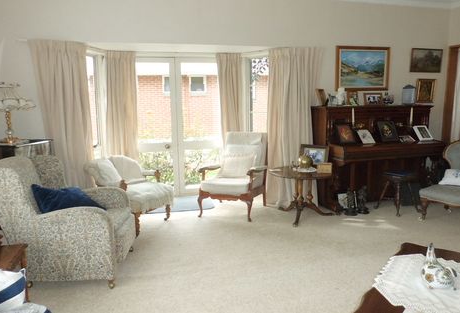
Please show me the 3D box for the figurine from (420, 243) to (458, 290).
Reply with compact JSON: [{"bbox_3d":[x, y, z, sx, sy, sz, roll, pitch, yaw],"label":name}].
[{"bbox_3d":[0.968,0.486,1.561,0.172,0.195,0.113,-5,9,-25],"label":"figurine"}]

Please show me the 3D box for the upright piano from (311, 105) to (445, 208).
[{"bbox_3d":[1.893,-0.007,4.290,1.507,1.236,0.690,-3,9,-15],"label":"upright piano"}]

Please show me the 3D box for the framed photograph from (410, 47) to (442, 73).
[{"bbox_3d":[2.765,-1.338,4.761,0.534,0.320,0.029,-3,9,-15],"label":"framed photograph"}]

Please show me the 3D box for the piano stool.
[{"bbox_3d":[2.003,0.419,4.041,0.384,0.463,0.384,-3,9,-15],"label":"piano stool"}]

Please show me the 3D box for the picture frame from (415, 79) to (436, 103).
[{"bbox_3d":[2.870,-0.957,4.962,0.323,0.340,0.035,-4,10,-16],"label":"picture frame"}]

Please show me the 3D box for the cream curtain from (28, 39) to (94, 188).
[{"bbox_3d":[-1.754,-0.213,3.684,0.550,2.030,0.130,-4,10,-16],"label":"cream curtain"}]

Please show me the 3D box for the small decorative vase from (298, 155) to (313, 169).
[{"bbox_3d":[0.921,0.063,4.084,0.160,0.160,0.160,-1,10,1],"label":"small decorative vase"}]

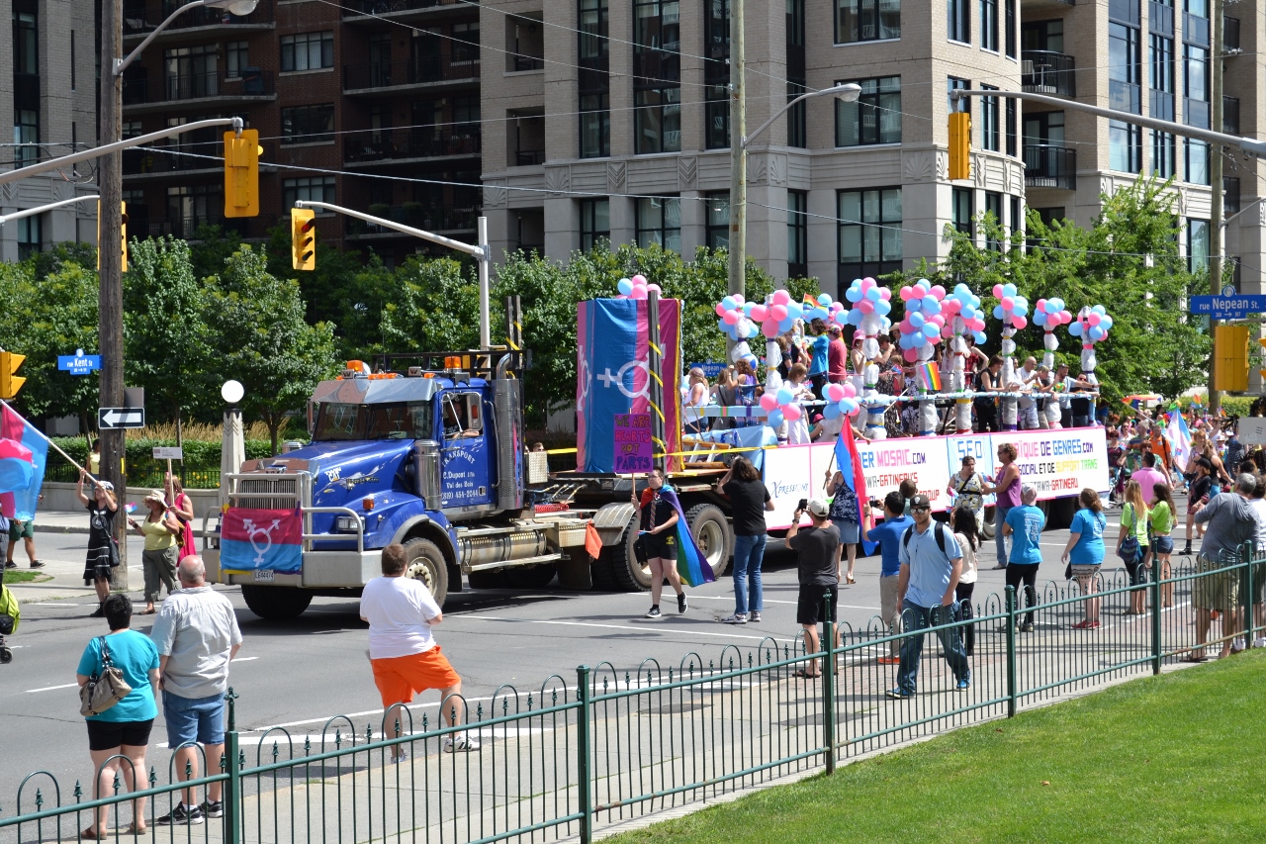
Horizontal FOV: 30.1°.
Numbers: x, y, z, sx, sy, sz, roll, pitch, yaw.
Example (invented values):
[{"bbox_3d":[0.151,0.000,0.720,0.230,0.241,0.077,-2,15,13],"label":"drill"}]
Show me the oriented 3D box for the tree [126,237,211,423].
[{"bbox_3d":[-9.462,-1.330,48.000,2.100,4.800,2.100,-1,1,0],"label":"tree"}]

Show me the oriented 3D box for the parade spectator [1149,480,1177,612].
[{"bbox_3d":[6.600,1.525,29.300,0.440,1.550,0.360,-2,2,-36],"label":"parade spectator"}]

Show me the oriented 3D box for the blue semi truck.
[{"bbox_3d":[-1.887,0.670,30.667,2.550,3.250,8.000,0,1,36],"label":"blue semi truck"}]

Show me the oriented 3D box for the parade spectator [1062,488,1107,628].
[{"bbox_3d":[5.400,1.602,28.015,0.420,1.630,0.500,0,1,37],"label":"parade spectator"}]

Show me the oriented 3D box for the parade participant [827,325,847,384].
[{"bbox_3d":[3.324,-0.720,38.416,0.500,1.720,0.330,-2,1,-37],"label":"parade participant"}]

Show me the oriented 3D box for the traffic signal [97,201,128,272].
[{"bbox_3d":[-8.246,-2.936,37.300,0.420,1.128,0.610,0,2,35],"label":"traffic signal"}]

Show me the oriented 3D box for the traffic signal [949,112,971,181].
[{"bbox_3d":[3.602,-3.040,26.000,0.250,0.740,0.300,0,2,28],"label":"traffic signal"}]

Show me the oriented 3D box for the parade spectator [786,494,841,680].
[{"bbox_3d":[1.739,1.601,22.700,0.530,1.720,0.500,-1,2,-27],"label":"parade spectator"}]

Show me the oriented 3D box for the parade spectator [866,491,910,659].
[{"bbox_3d":[2.572,1.557,23.700,0.600,1.722,0.520,1,2,41],"label":"parade spectator"}]

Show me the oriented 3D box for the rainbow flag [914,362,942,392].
[{"bbox_3d":[4.766,-0.732,37.900,0.360,0.470,0.080,-1,2,-20],"label":"rainbow flag"}]

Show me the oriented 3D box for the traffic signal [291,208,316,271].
[{"bbox_3d":[-6.021,-3.327,43.000,0.420,1.128,0.610,0,2,35],"label":"traffic signal"}]

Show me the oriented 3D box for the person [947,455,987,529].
[{"bbox_3d":[4.827,1.312,34.215,0.550,1.620,0.380,-1,1,-20],"label":"person"}]

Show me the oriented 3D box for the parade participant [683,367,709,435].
[{"bbox_3d":[0.943,-0.008,35.015,0.360,1.600,0.450,0,1,26],"label":"parade participant"}]

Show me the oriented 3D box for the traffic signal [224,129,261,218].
[{"bbox_3d":[-4.804,-3.056,29.000,0.500,1.070,0.360,0,2,31],"label":"traffic signal"}]

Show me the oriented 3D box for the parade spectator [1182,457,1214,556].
[{"bbox_3d":[9.056,1.364,37.915,0.600,1.550,0.500,-1,1,-21],"label":"parade spectator"}]

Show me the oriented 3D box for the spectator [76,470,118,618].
[{"bbox_3d":[-6.706,1.511,29.617,0.520,1.830,0.480,0,1,23],"label":"spectator"}]

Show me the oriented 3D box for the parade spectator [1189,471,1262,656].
[{"bbox_3d":[5.755,1.409,22.900,0.660,1.817,0.500,-2,2,-36],"label":"parade spectator"}]

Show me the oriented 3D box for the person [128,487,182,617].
[{"bbox_3d":[-6.062,1.639,29.800,0.600,1.577,0.500,0,2,30],"label":"person"}]

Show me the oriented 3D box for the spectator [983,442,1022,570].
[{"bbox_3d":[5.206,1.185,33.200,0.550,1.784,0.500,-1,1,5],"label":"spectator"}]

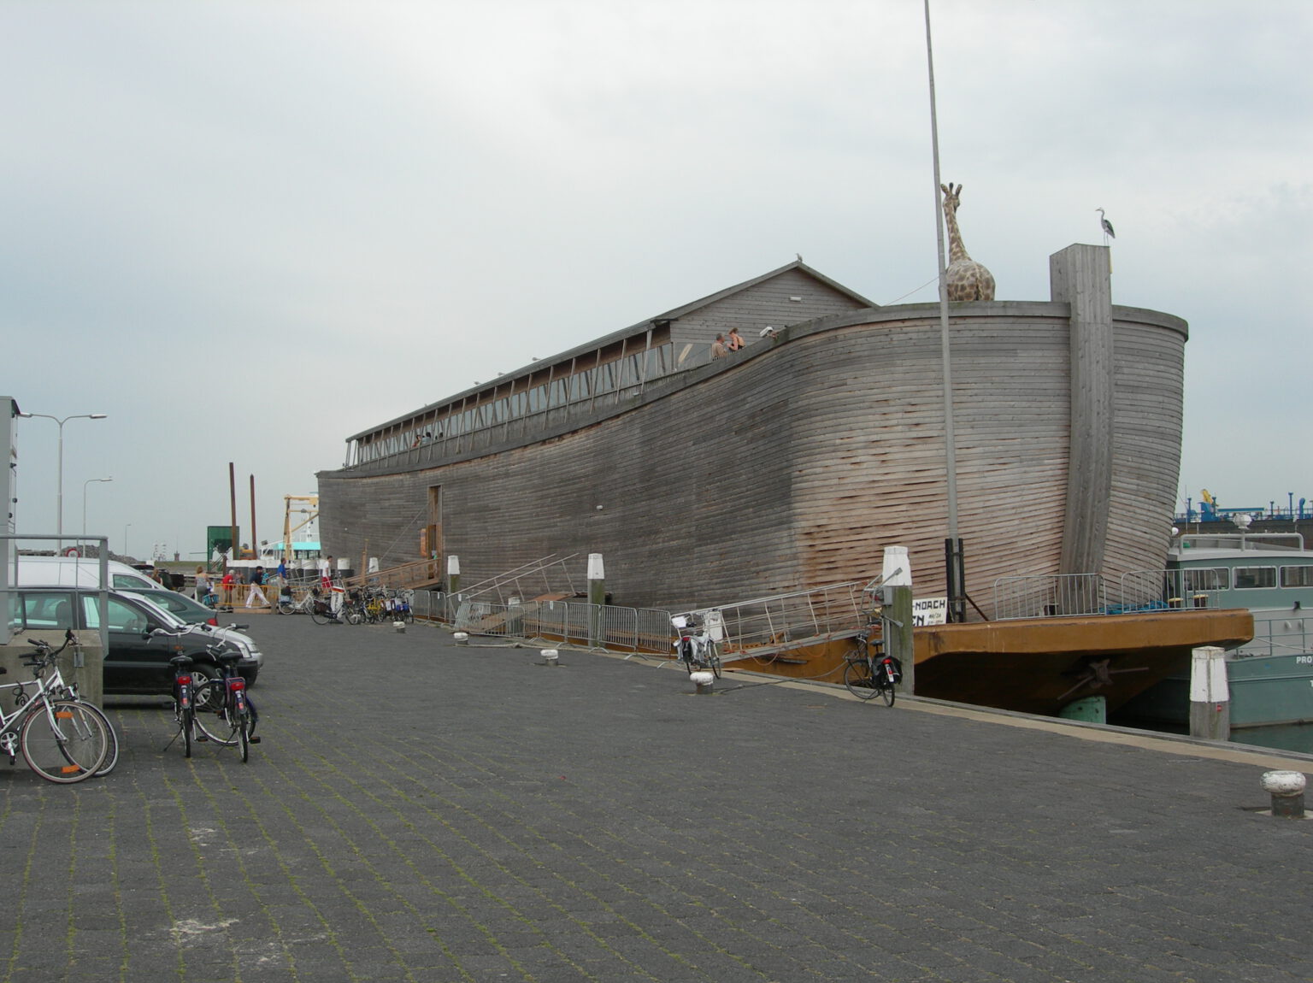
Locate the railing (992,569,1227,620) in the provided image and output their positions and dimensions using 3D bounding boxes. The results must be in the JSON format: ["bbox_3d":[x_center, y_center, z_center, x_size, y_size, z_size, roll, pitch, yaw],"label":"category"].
[{"bbox_3d":[9.992,2.299,34.225,5.700,0.980,0.150,1,-3,-22],"label":"railing"}]

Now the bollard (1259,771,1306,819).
[{"bbox_3d":[4.551,2.195,11.303,0.330,0.325,0.330,0,-3,0],"label":"bollard"}]

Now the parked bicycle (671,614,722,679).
[{"bbox_3d":[0.713,2.632,26.801,0.620,1.120,1.750,-1,-3,8],"label":"parked bicycle"}]

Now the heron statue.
[{"bbox_3d":[10.589,-6.242,36.659,0.450,0.900,0.220,-1,-3,7],"label":"heron statue"}]

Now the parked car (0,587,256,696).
[{"bbox_3d":[-6.990,1.955,18.977,4.250,1.470,1.730,0,-3,-8],"label":"parked car"}]

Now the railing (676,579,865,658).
[{"bbox_3d":[2.373,2.550,30.510,4.600,1.550,0.900,2,-3,-33],"label":"railing"}]

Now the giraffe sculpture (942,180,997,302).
[{"bbox_3d":[7.673,-5.383,38.318,0.850,4.100,2.000,1,-3,-18],"label":"giraffe sculpture"}]

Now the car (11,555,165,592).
[{"bbox_3d":[-10.689,2.175,27.929,4.750,1.980,1.900,0,-3,-8],"label":"car"}]

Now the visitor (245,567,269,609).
[{"bbox_3d":[-15.681,3.774,60.891,0.850,1.680,0.500,-1,-3,5],"label":"visitor"}]

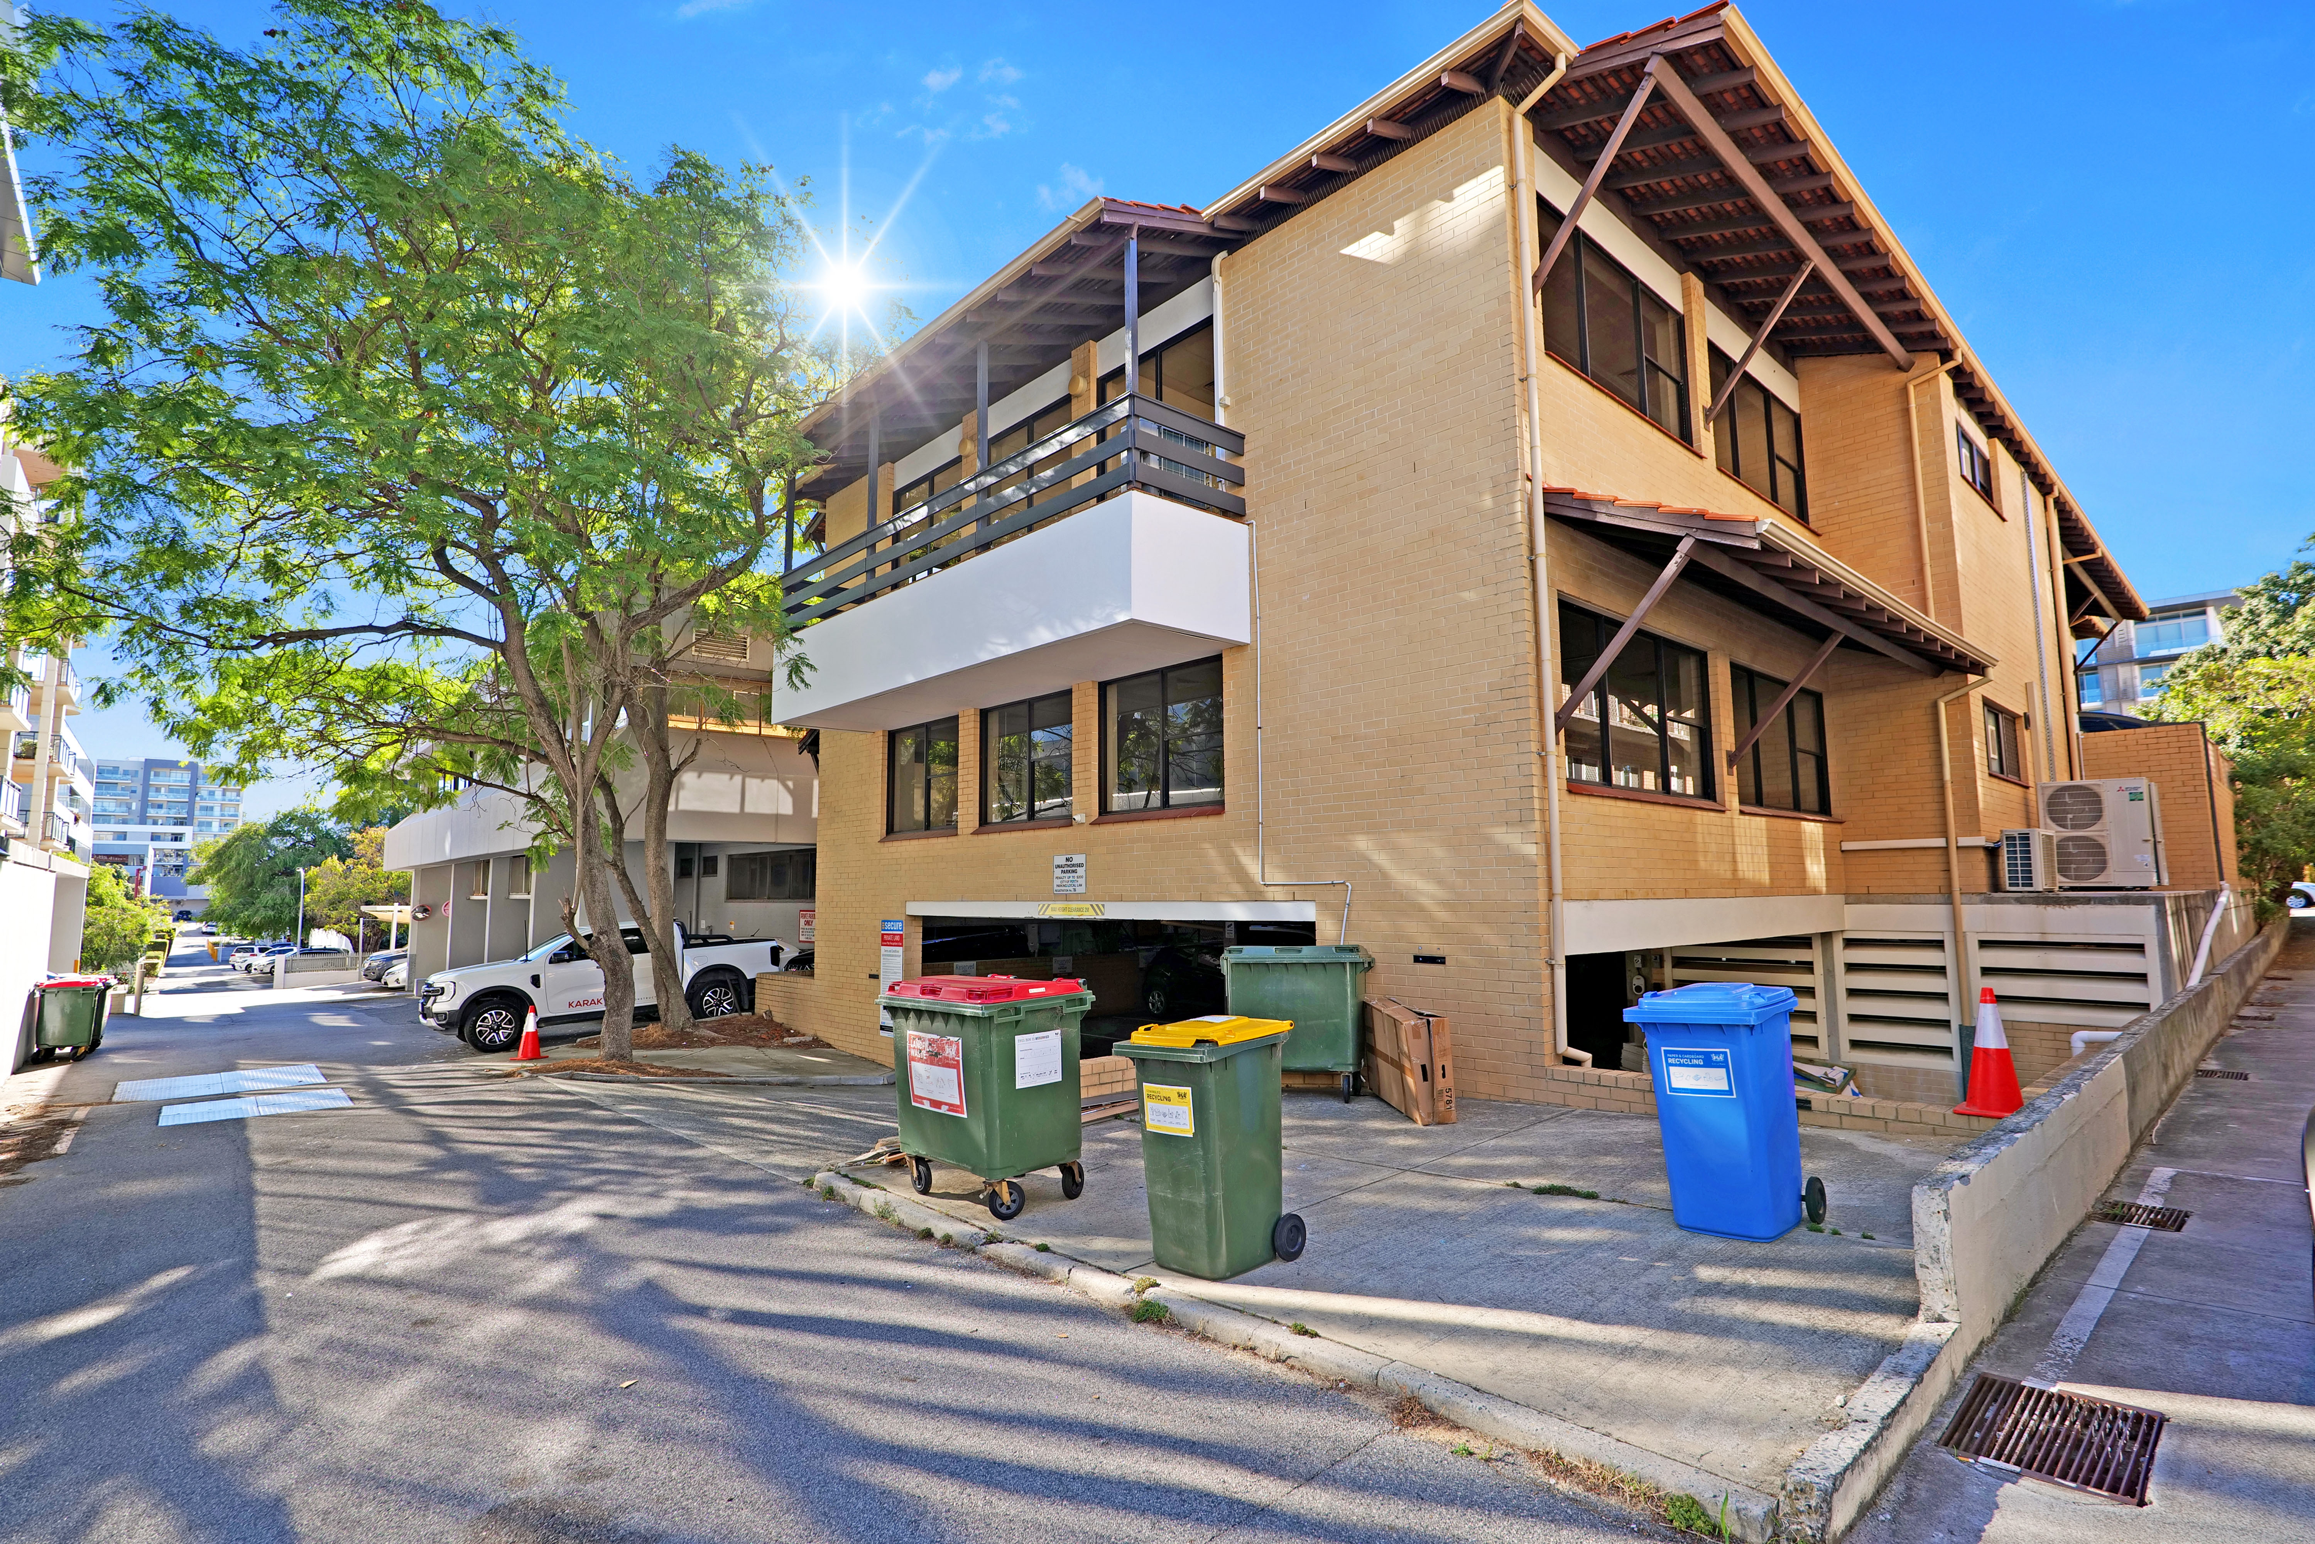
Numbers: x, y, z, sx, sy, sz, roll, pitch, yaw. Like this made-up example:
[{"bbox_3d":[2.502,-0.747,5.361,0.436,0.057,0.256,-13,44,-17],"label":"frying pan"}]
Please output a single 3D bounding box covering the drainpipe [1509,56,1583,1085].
[{"bbox_3d":[3.119,-1.765,7.894,0.120,7.850,0.480,5,-8,-41],"label":"drainpipe"}]

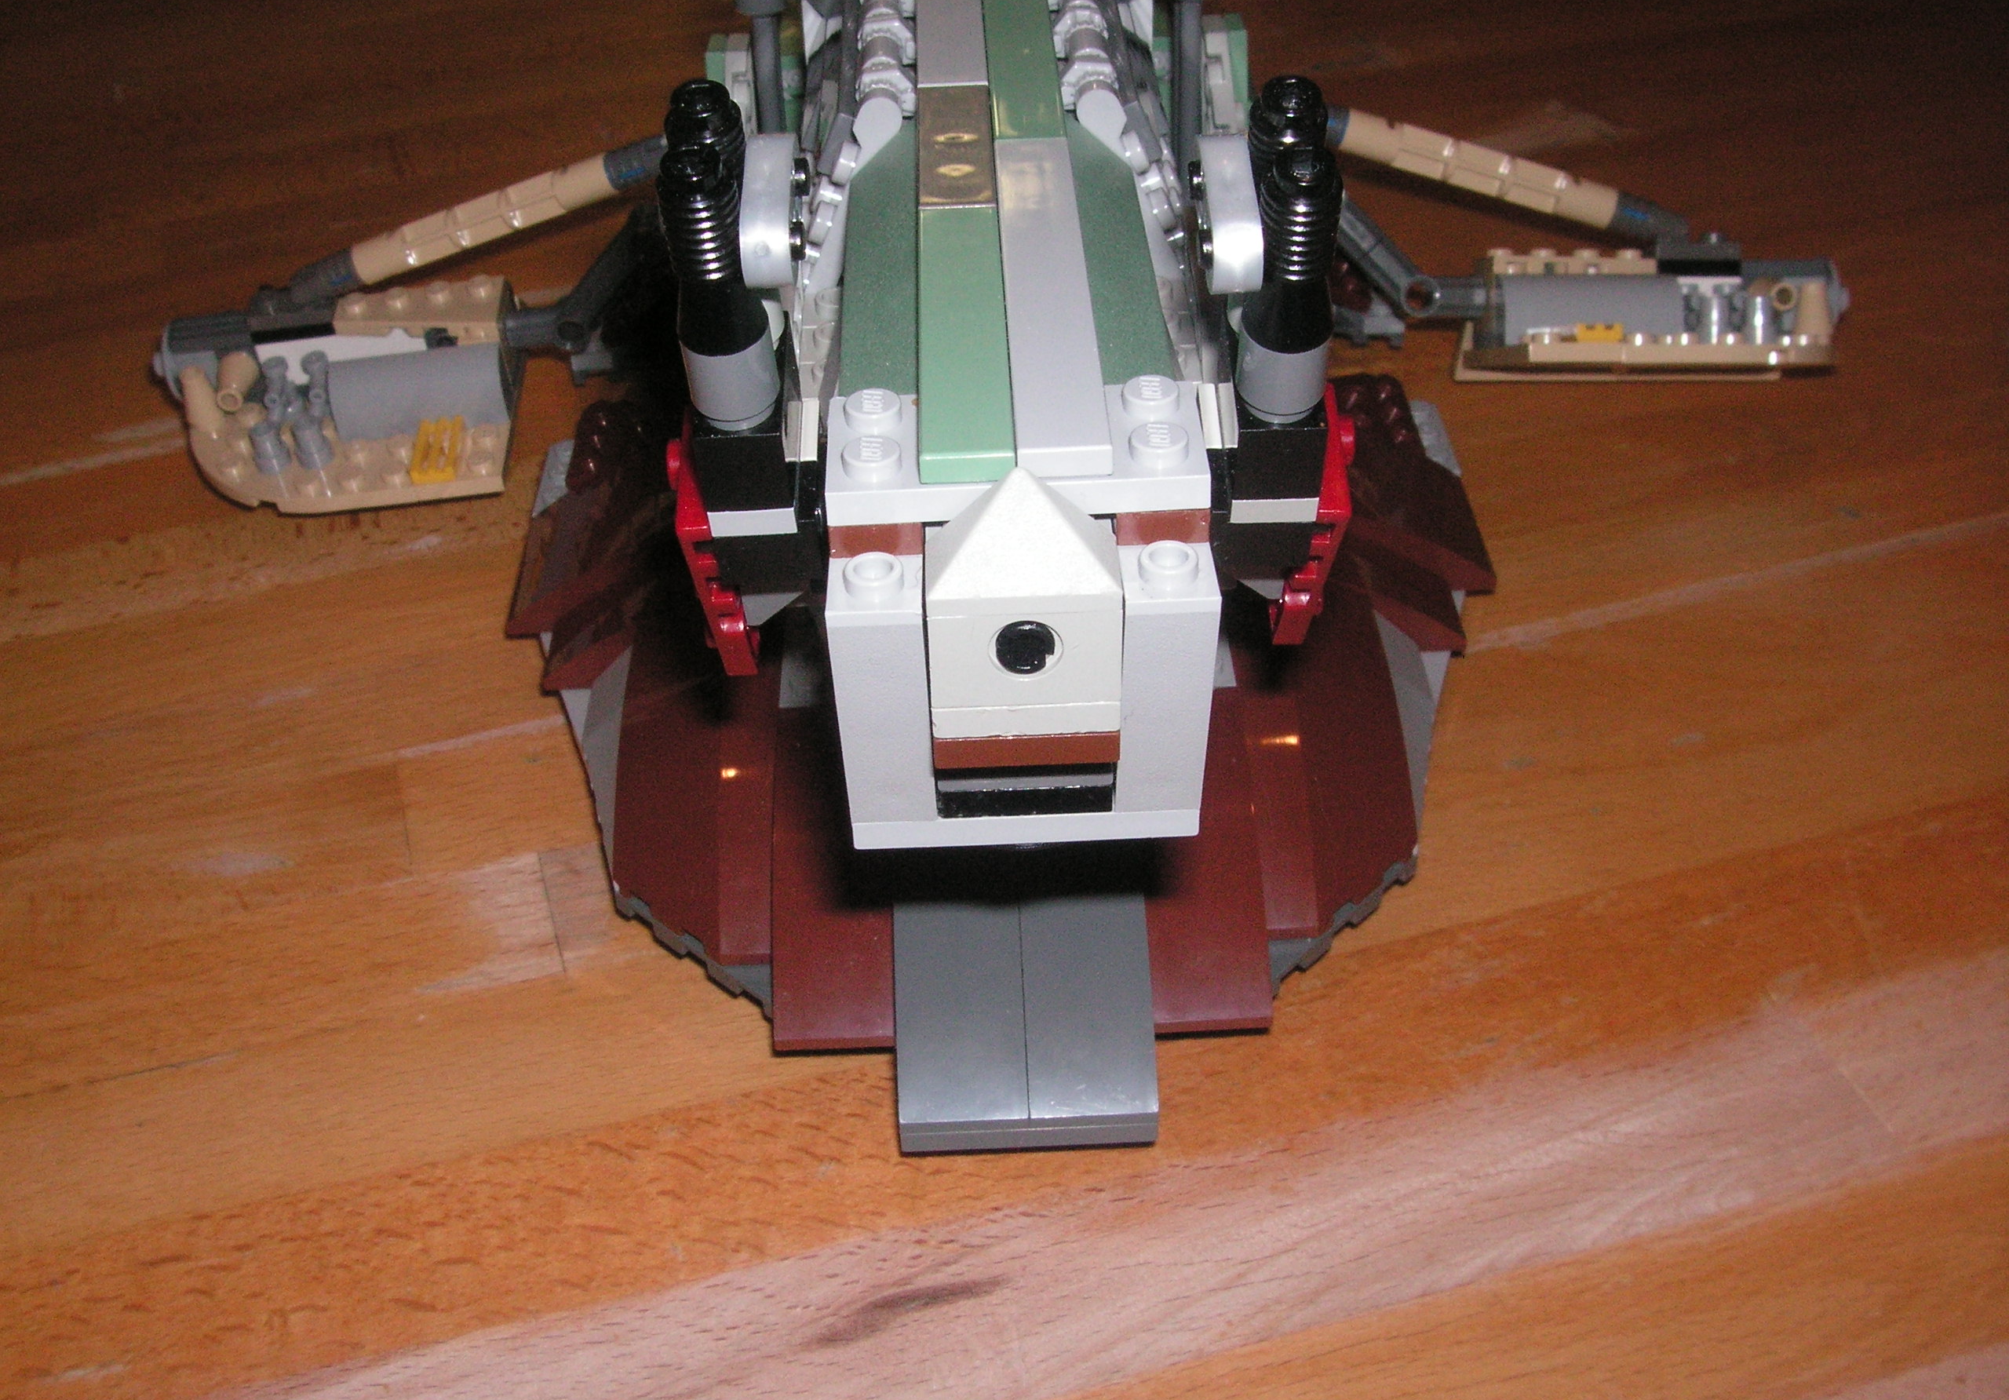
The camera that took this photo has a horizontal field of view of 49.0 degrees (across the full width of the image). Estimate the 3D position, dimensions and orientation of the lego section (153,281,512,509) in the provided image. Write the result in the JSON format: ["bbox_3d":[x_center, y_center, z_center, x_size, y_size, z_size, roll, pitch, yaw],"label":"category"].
[{"bbox_3d":[-0.123,-0.055,0.403,0.065,0.026,0.032,-7,39,-7],"label":"lego section"}]

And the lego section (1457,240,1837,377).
[{"bbox_3d":[0.116,-0.069,0.395,0.068,0.024,0.036,0,9,-1],"label":"lego section"}]

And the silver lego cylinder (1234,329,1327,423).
[{"bbox_3d":[0.025,-0.030,0.193,0.008,0.010,0.008,-2,53,-1],"label":"silver lego cylinder"}]

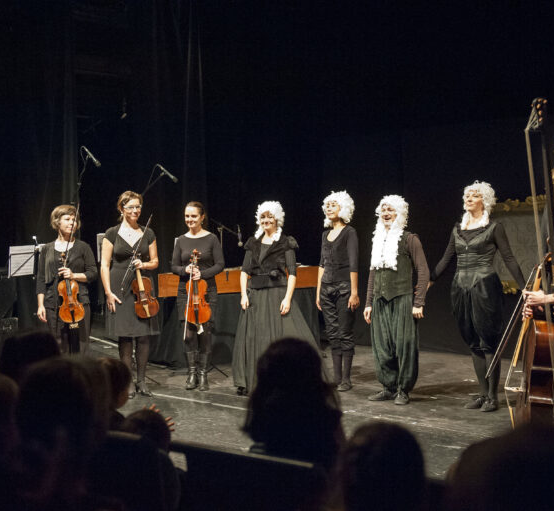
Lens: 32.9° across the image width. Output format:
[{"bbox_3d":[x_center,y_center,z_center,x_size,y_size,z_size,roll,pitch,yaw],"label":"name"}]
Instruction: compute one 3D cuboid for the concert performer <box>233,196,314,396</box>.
[{"bbox_3d":[-0.013,0.358,8.050,0.740,1.660,0.620,0,1,20],"label":"concert performer"}]

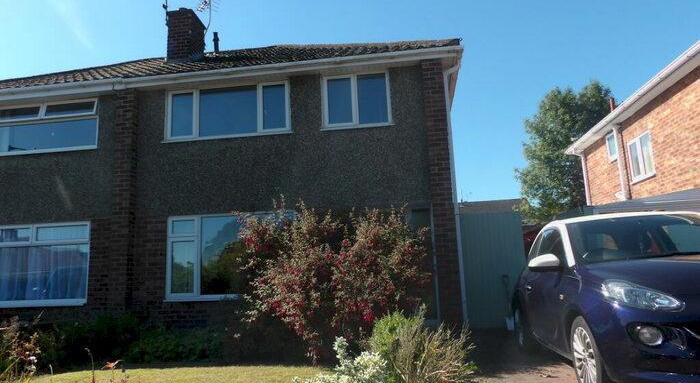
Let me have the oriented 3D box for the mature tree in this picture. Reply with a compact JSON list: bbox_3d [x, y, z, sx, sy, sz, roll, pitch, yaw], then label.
[{"bbox_3d":[11.761,-0.511,25.226,6.300,10.800,6.300,-4,-10,6],"label":"mature tree"}]

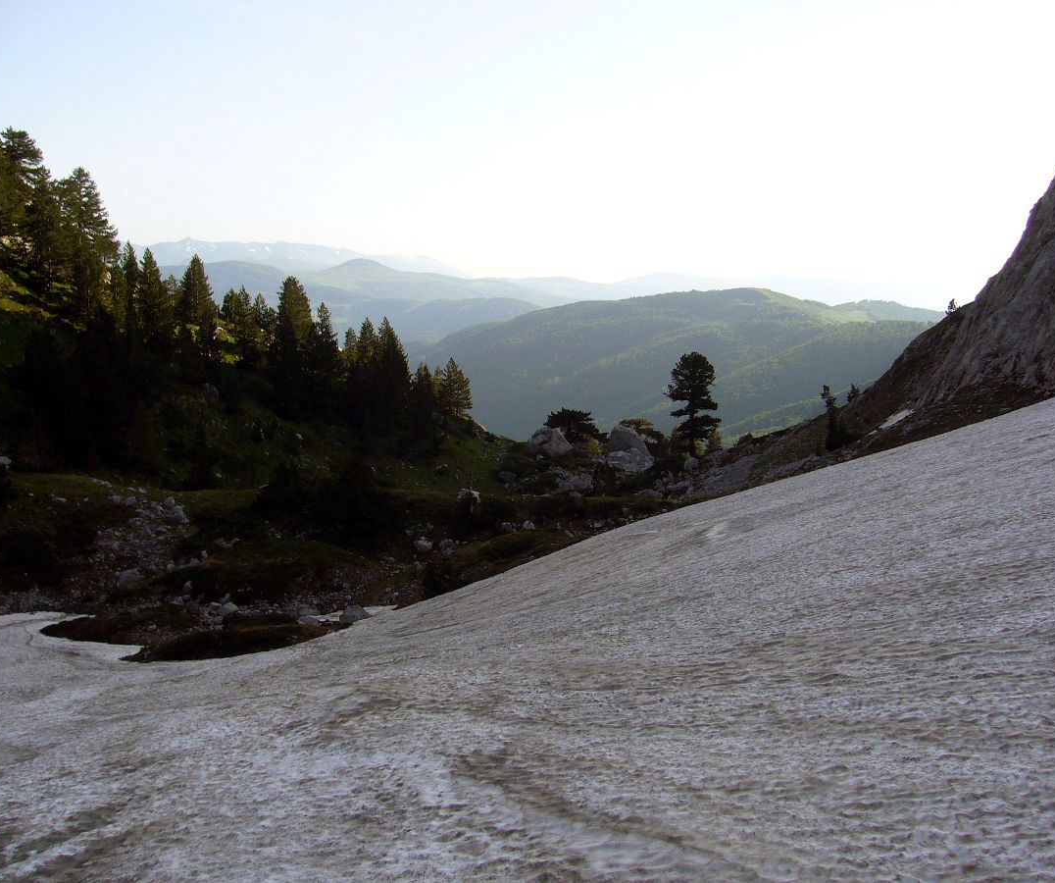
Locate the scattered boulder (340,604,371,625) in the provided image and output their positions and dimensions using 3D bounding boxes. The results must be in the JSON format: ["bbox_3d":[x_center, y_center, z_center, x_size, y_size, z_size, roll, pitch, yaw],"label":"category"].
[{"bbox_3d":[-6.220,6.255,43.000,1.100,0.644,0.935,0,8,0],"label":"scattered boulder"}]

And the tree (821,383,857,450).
[{"bbox_3d":[20.935,-1.615,80.000,2.380,4.658,2.380,0,8,0],"label":"tree"}]

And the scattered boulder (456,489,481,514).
[{"bbox_3d":[-3.291,3.345,66.000,1.372,1.311,1.166,0,8,0],"label":"scattered boulder"}]

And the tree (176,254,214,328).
[{"bbox_3d":[-27.422,-12.156,98.000,3.069,6.684,3.069,0,8,0],"label":"tree"}]

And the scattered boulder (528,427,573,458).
[{"bbox_3d":[1.704,0.036,88.000,3.236,2.108,2.751,0,8,0],"label":"scattered boulder"}]

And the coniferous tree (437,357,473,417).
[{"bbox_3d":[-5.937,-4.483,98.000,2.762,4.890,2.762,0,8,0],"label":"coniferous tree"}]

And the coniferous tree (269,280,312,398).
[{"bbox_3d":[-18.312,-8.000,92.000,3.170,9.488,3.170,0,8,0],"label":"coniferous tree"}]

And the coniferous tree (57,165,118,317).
[{"bbox_3d":[-32.602,-14.542,88.000,4.410,11.564,4.410,0,8,0],"label":"coniferous tree"}]

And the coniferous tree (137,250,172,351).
[{"bbox_3d":[-28.463,-10.913,91.000,2.565,7.871,2.565,0,8,0],"label":"coniferous tree"}]

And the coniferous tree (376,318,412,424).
[{"bbox_3d":[-10.463,-5.481,93.000,2.767,8.354,2.767,0,8,0],"label":"coniferous tree"}]

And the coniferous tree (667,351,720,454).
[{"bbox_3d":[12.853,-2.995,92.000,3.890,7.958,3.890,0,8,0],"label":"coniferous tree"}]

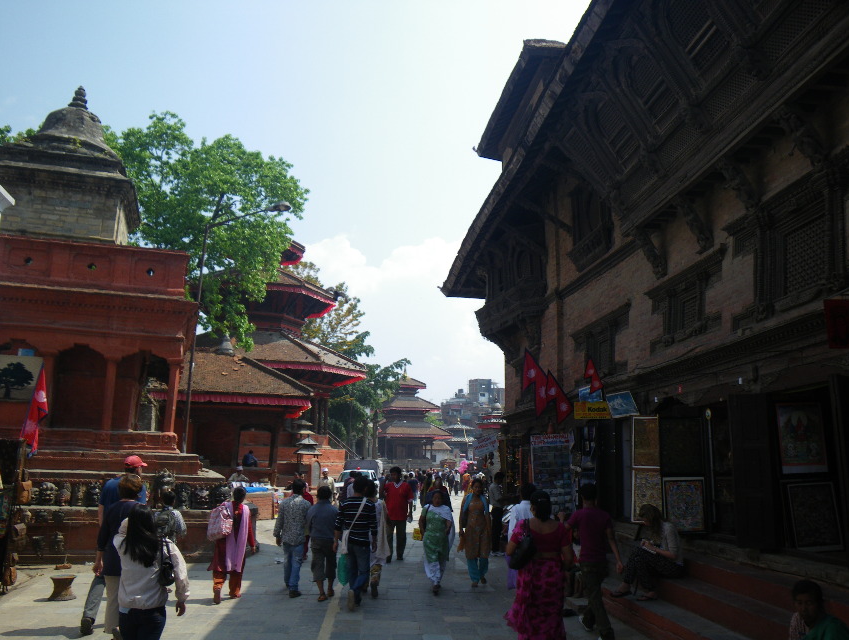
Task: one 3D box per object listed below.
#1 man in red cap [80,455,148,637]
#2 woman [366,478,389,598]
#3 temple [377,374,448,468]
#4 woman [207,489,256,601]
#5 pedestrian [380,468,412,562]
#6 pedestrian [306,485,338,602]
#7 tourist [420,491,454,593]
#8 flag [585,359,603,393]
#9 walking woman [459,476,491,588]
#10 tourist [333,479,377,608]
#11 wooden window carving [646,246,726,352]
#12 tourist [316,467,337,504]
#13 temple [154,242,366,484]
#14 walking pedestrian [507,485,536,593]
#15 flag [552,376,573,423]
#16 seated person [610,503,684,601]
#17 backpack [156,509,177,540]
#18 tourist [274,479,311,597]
[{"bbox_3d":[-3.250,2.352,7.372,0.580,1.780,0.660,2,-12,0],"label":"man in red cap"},{"bbox_3d":[-0.716,3.094,9.906,0.450,1.582,0.500,2,-12,-5],"label":"woman"},{"bbox_3d":[-2.399,12.486,80.706,8.700,12.300,8.700,7,-13,-24],"label":"temple"},{"bbox_3d":[-2.565,3.053,9.480,0.580,1.480,0.450,2,-12,-3],"label":"woman"},{"bbox_3d":[-0.512,3.724,13.307,0.550,1.740,0.420,1,-12,0],"label":"pedestrian"},{"bbox_3d":[-1.370,3.076,9.586,0.460,1.530,0.420,2,-12,-4],"label":"pedestrian"},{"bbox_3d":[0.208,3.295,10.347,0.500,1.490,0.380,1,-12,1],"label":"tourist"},{"bbox_3d":[3.046,1.006,12.400,0.330,0.600,0.100,2,-12,-5],"label":"flag"},{"bbox_3d":[0.793,3.328,10.863,0.500,1.594,0.420,2,-12,-2],"label":"walking woman"},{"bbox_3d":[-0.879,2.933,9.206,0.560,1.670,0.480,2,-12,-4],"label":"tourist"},{"bbox_3d":[3.873,-0.195,10.428,0.280,1.030,2.400,2,-12,-5],"label":"wooden window carving"},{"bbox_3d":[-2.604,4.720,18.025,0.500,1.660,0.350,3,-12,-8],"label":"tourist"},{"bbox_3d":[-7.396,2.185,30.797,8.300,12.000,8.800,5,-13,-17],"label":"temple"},{"bbox_3d":[1.426,3.142,9.801,0.480,1.610,0.400,2,-12,-4],"label":"walking pedestrian"},{"bbox_3d":[2.620,1.511,13.200,0.450,0.920,0.120,2,-12,-5],"label":"flag"},{"bbox_3d":[2.777,2.909,8.692,0.880,1.060,0.470,3,-12,-8],"label":"seated person"},{"bbox_3d":[-3.477,2.756,9.300,0.300,0.430,0.200,3,-12,-7],"label":"backpack"},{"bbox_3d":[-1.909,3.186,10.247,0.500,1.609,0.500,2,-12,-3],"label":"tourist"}]

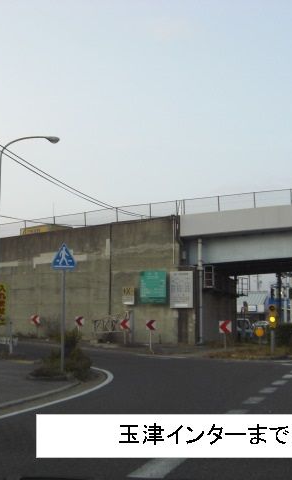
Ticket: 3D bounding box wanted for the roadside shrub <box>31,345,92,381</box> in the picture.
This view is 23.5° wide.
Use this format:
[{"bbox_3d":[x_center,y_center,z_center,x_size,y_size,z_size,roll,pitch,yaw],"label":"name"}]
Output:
[{"bbox_3d":[-1.876,2.742,15.600,1.200,0.680,1.100,0,-6,0],"label":"roadside shrub"}]

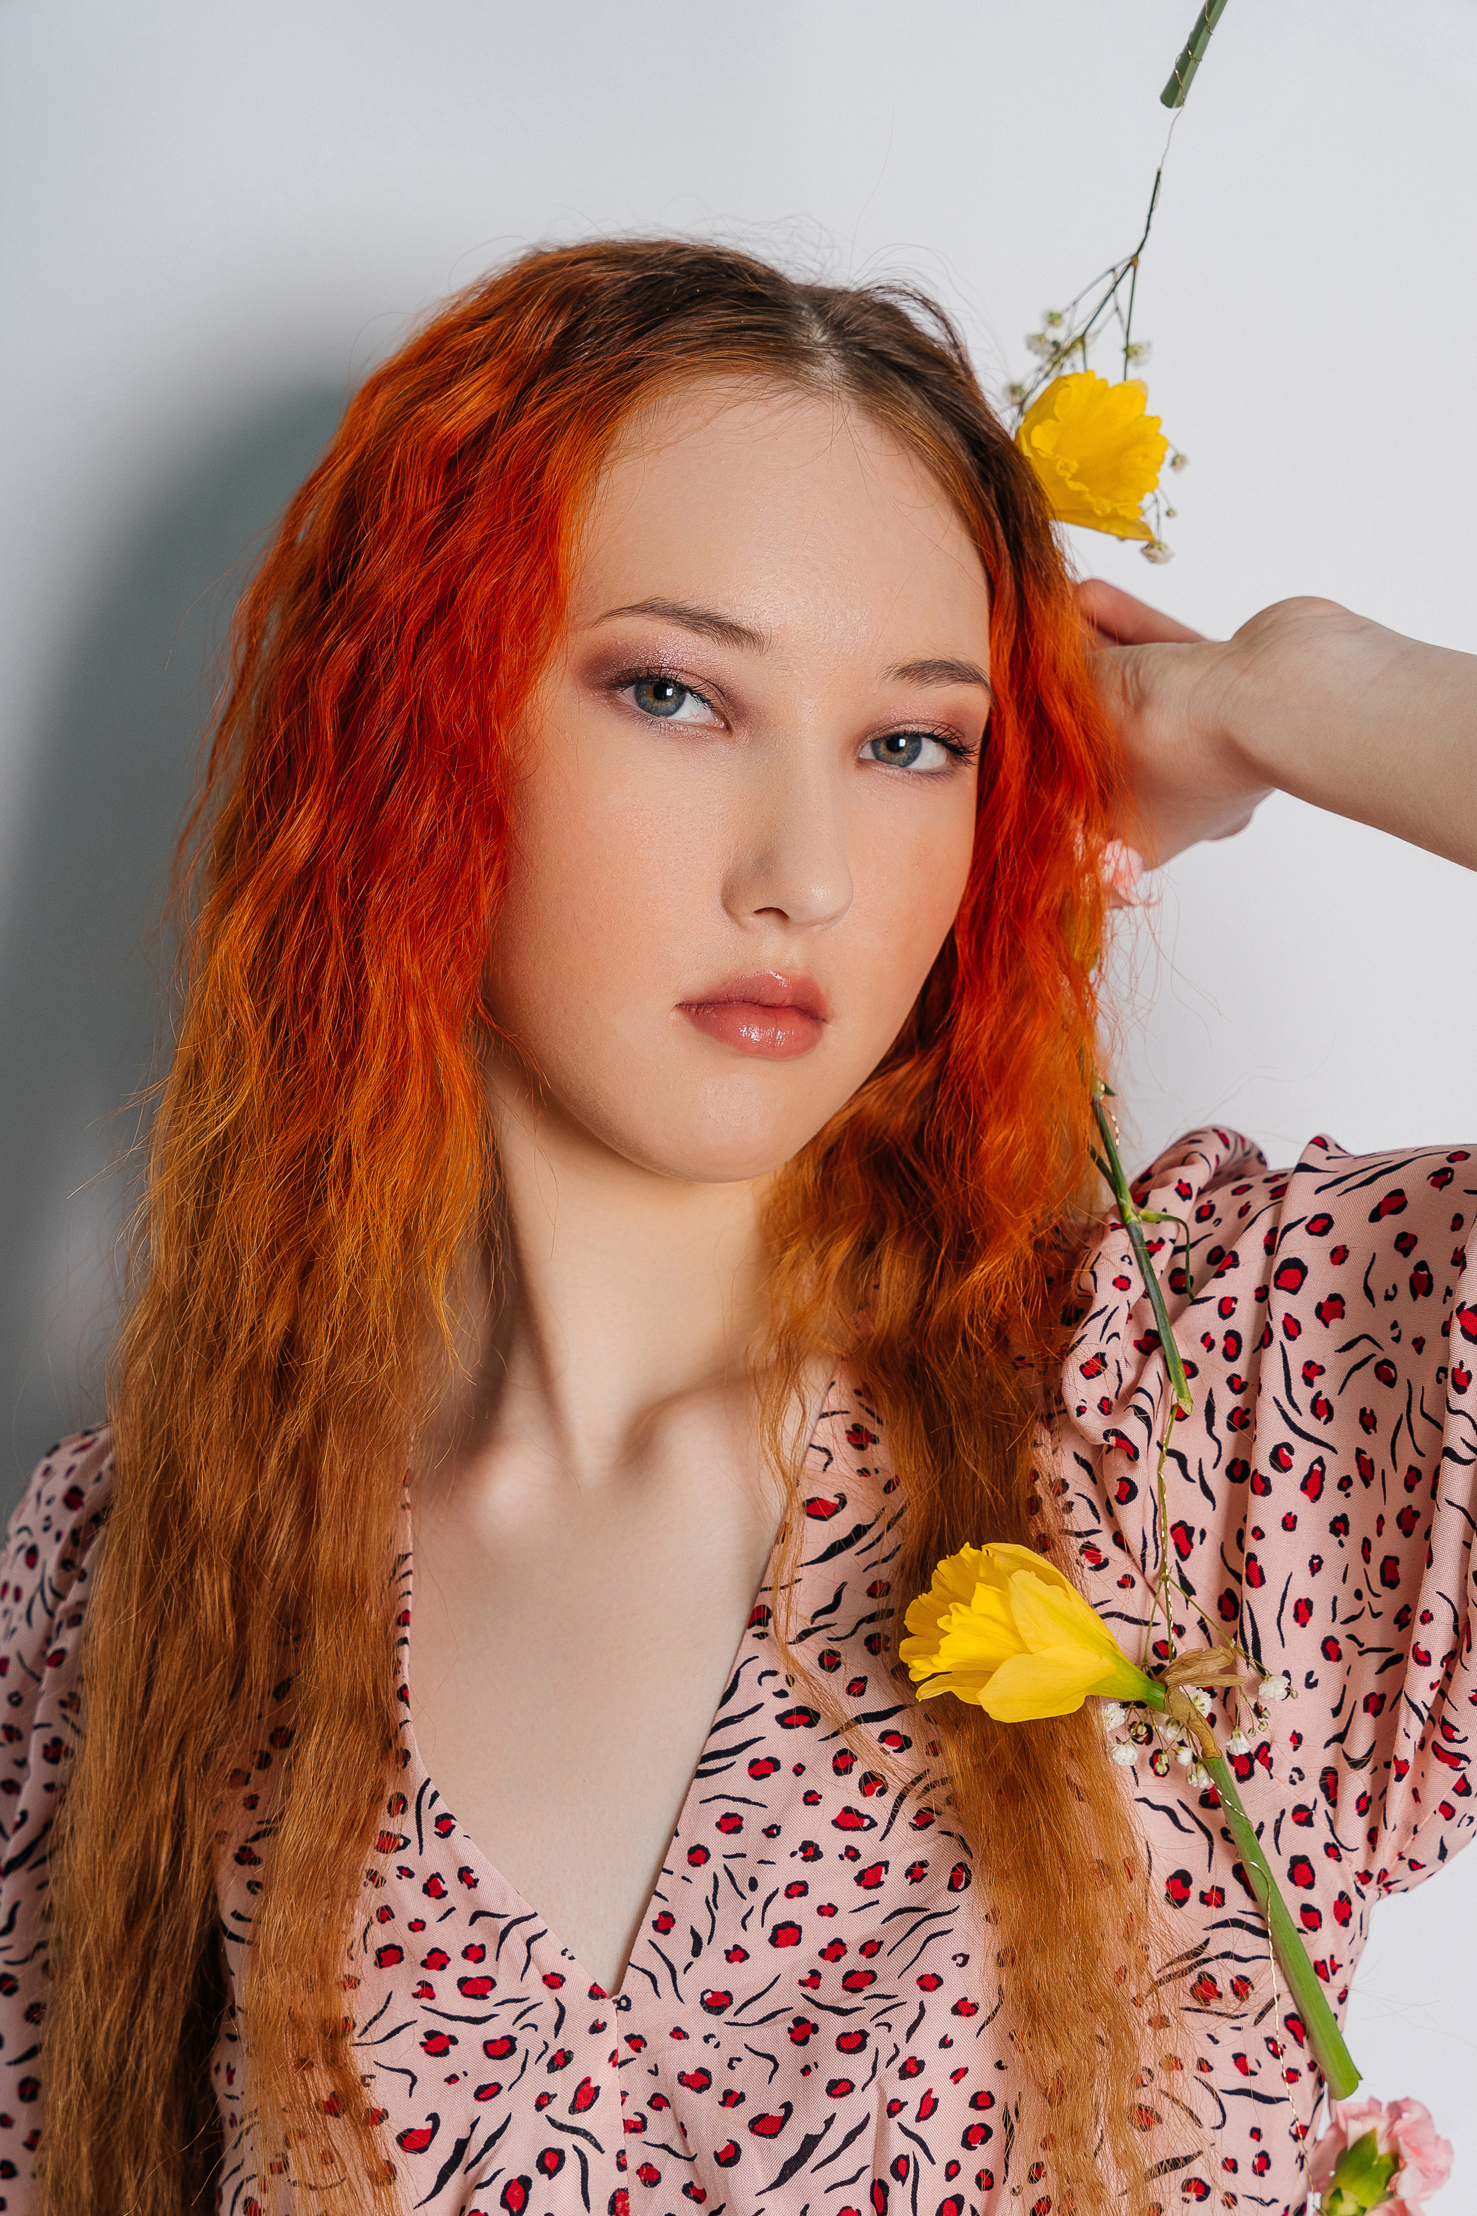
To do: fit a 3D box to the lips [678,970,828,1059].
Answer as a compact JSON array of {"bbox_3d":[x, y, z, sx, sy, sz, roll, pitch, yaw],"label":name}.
[{"bbox_3d":[0.005,-0.022,1.000,0.041,0.020,0.017,8,0,-25],"label":"lips"}]

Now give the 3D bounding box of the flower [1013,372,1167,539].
[{"bbox_3d":[0.087,-0.164,1.090,0.043,0.043,0.040,-1,-22,-37],"label":"flower"}]

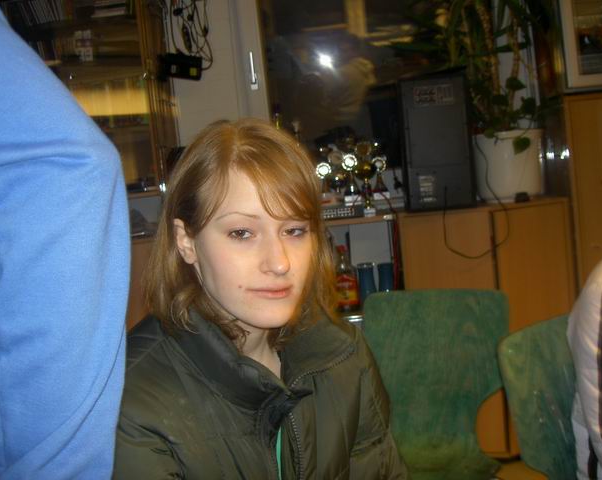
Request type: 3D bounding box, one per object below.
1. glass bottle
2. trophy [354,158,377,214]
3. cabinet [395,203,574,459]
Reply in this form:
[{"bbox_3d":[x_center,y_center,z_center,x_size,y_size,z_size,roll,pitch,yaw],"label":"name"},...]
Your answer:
[{"bbox_3d":[0.176,0.146,2.762,0.088,0.257,0.080,-5,6,5],"label":"glass bottle"},{"bbox_3d":[0.239,-0.204,2.690,0.073,0.211,0.070,-5,6,5],"label":"trophy"},{"bbox_3d":[0.724,0.327,2.859,0.616,0.950,0.400,-5,6,5],"label":"cabinet"}]

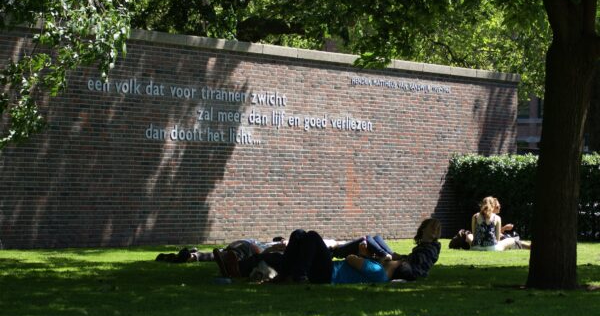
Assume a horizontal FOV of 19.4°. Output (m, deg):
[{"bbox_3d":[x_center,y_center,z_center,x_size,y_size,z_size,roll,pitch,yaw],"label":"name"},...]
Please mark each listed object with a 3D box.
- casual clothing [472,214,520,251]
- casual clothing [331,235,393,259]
[{"bbox_3d":[2.801,1.059,25.300,0.640,0.550,0.500,0,-1,10],"label":"casual clothing"},{"bbox_3d":[0.747,1.075,21.300,0.740,0.320,0.420,1,-1,0],"label":"casual clothing"}]

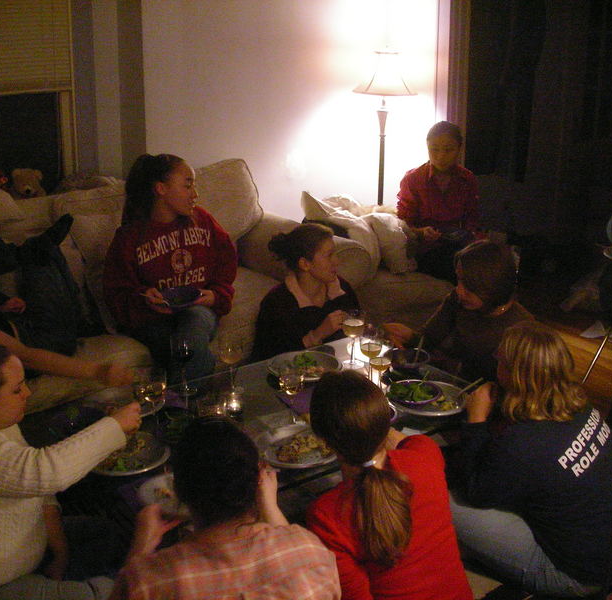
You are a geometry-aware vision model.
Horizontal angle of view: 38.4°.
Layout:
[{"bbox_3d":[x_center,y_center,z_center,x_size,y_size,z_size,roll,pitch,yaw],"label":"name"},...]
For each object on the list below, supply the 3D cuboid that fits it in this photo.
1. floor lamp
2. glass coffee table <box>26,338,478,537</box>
[{"bbox_3d":[0.420,-0.651,4.948,0.350,1.470,0.350,0,17,0],"label":"floor lamp"},{"bbox_3d":[-0.094,0.558,2.797,1.302,0.430,0.778,-13,21,-35],"label":"glass coffee table"}]

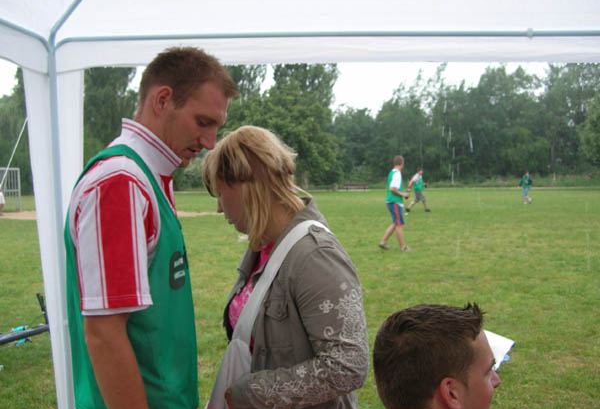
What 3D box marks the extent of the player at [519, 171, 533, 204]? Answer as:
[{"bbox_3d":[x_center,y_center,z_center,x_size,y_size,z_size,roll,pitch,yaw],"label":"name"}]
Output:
[{"bbox_3d":[11.212,-0.835,31.000,0.650,1.670,0.450,-2,3,-21],"label":"player"}]

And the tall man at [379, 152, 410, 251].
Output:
[{"bbox_3d":[1.794,-0.025,11.800,0.620,1.790,0.520,-2,3,-17],"label":"tall man"}]

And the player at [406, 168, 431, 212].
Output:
[{"bbox_3d":[4.656,-0.560,24.600,0.880,1.750,0.620,0,3,26],"label":"player"}]

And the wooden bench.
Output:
[{"bbox_3d":[5.101,-1.609,57.000,2.100,0.840,0.600,-1,2,3],"label":"wooden bench"}]

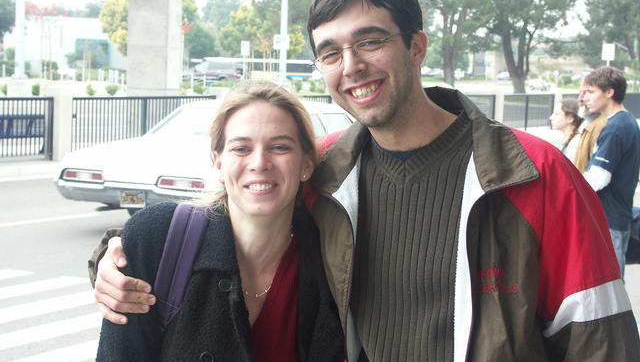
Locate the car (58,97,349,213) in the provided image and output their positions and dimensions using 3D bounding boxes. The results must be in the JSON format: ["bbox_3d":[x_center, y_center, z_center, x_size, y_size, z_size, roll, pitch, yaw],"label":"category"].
[{"bbox_3d":[-0.757,-0.288,16.723,2.000,1.410,5.350,3,5,26],"label":"car"}]

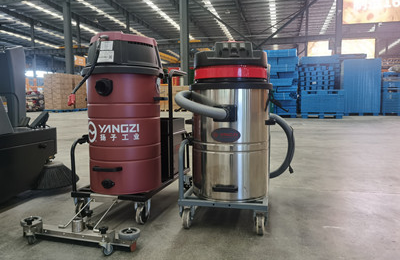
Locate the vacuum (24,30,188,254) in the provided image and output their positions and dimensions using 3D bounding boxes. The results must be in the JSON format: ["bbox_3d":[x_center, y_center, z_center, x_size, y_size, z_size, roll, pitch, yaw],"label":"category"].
[{"bbox_3d":[-0.468,-0.035,2.031,0.660,1.080,1.160,1,6,15],"label":"vacuum"}]

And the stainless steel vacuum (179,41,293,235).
[{"bbox_3d":[0.233,0.003,1.942,0.600,1.000,0.640,1,6,15],"label":"stainless steel vacuum"}]

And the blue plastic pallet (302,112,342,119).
[{"bbox_3d":[3.475,-0.445,9.681,1.150,0.170,1.000,1,6,13],"label":"blue plastic pallet"}]

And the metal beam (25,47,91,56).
[{"bbox_3d":[-17.727,-9.697,41.395,9.500,0.700,0.350,1,6,13],"label":"metal beam"}]

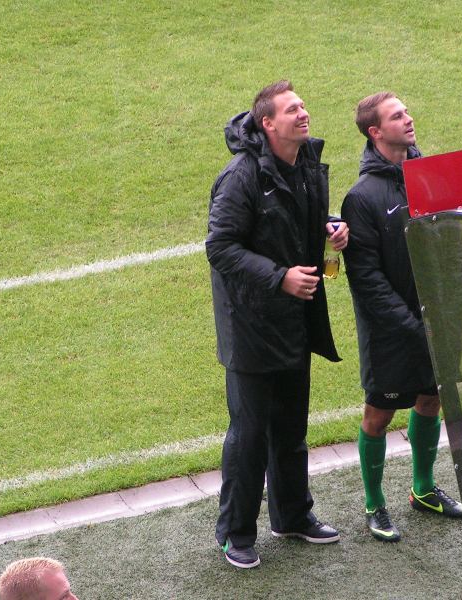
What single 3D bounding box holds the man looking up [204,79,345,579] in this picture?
[{"bbox_3d":[0.178,0.057,18.350,0.500,1.880,0.560,17,31,34],"label":"man looking up"}]

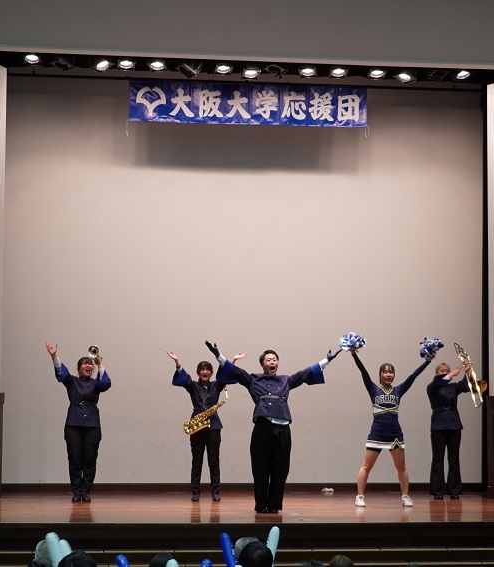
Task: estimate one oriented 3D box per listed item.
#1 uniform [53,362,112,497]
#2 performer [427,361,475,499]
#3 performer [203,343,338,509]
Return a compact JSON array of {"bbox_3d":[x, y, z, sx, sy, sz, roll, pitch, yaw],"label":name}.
[{"bbox_3d":[-1.859,1.644,15.500,0.620,1.560,0.420,1,-4,-5],"label":"uniform"},{"bbox_3d":[2.402,1.719,16.100,0.520,1.600,0.480,1,-4,-9],"label":"performer"},{"bbox_3d":[0.267,1.495,14.300,1.360,1.780,0.480,1,-4,-7],"label":"performer"}]

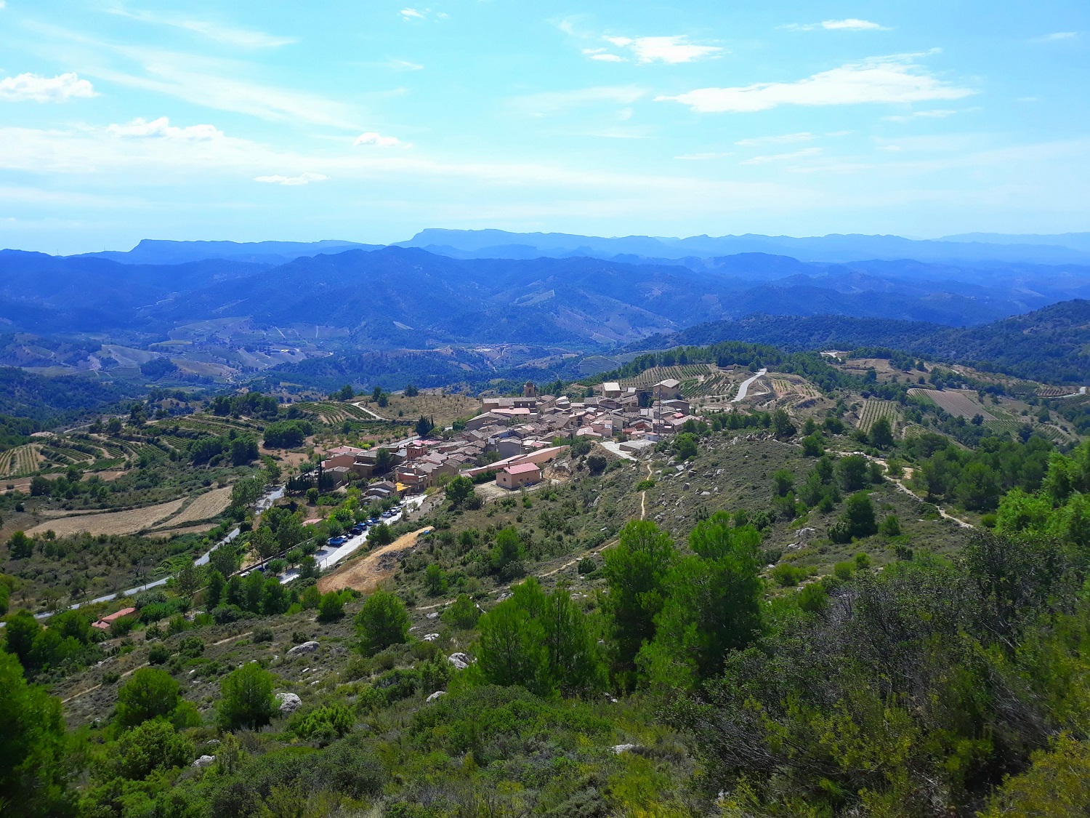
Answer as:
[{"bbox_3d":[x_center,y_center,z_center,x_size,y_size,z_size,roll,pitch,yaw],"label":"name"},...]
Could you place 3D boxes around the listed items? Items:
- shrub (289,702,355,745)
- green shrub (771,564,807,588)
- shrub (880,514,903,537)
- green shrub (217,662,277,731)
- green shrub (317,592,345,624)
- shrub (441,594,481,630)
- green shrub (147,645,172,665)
[{"bbox_3d":[-9.082,12.792,34.610,2.669,1.499,2.456,-3,12,-16],"label":"shrub"},{"bbox_3d":[19.517,13.318,68.013,2.861,1.868,2.632,3,12,17],"label":"green shrub"},{"bbox_3d":[35.540,11.934,87.290,2.273,2.316,2.091,5,12,23],"label":"shrub"},{"bbox_3d":[-14.185,13.658,40.463,2.877,3.384,2.647,-4,12,-21],"label":"green shrub"},{"bbox_3d":[-28.536,26.490,113.508,3.752,4.344,3.452,-3,12,-15],"label":"green shrub"},{"bbox_3d":[-8.878,21.192,89.085,4.104,3.815,3.776,-1,11,-6],"label":"shrub"},{"bbox_3d":[-41.917,26.725,92.486,2.594,2.217,2.386,-6,13,-26],"label":"green shrub"}]

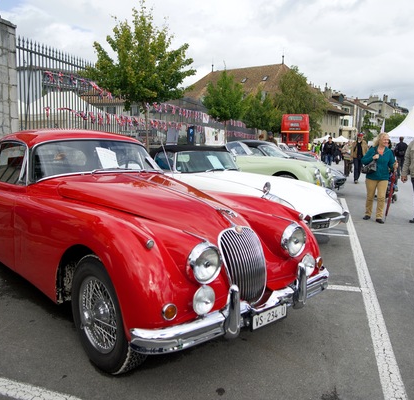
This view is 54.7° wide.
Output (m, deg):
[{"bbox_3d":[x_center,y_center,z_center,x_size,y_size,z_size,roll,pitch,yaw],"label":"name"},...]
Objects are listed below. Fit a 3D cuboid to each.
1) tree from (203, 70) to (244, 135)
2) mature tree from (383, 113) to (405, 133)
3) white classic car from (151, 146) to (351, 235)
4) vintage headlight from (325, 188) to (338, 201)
[{"bbox_3d":[0.850,-4.506,21.547,2.365,4.757,2.365,2,9,0],"label":"tree"},{"bbox_3d":[49.612,-17.767,105.000,7.000,10.200,7.000,5,9,16],"label":"mature tree"},{"bbox_3d":[0.084,-0.239,6.410,1.660,1.220,4.450,-5,12,-39],"label":"white classic car"},{"bbox_3d":[1.797,-0.072,5.750,0.180,0.180,0.180,-6,12,-44],"label":"vintage headlight"}]

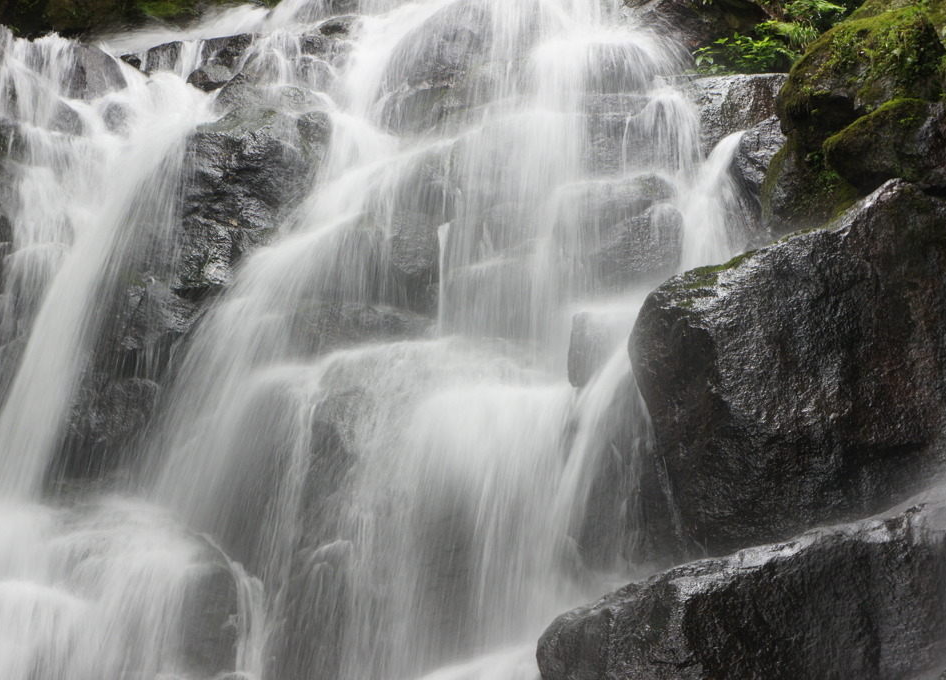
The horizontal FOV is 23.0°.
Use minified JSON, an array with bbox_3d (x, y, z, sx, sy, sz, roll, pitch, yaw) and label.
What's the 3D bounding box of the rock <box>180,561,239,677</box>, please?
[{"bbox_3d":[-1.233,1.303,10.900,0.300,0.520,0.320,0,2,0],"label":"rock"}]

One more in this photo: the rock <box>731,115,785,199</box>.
[{"bbox_3d":[1.593,-1.024,13.000,0.300,0.450,0.340,0,2,0],"label":"rock"}]

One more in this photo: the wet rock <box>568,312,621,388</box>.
[{"bbox_3d":[0.615,0.053,11.800,0.270,0.370,0.300,0,2,0],"label":"wet rock"}]

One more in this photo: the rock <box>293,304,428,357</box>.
[{"bbox_3d":[-0.584,-0.055,12.100,0.720,0.280,0.420,0,2,0],"label":"rock"}]

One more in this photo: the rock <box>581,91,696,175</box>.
[{"bbox_3d":[0.929,-1.147,13.000,0.610,0.450,0.420,0,2,0],"label":"rock"}]

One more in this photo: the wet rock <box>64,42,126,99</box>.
[{"bbox_3d":[-2.161,-1.539,13.300,0.350,0.320,0.320,0,2,0],"label":"wet rock"}]

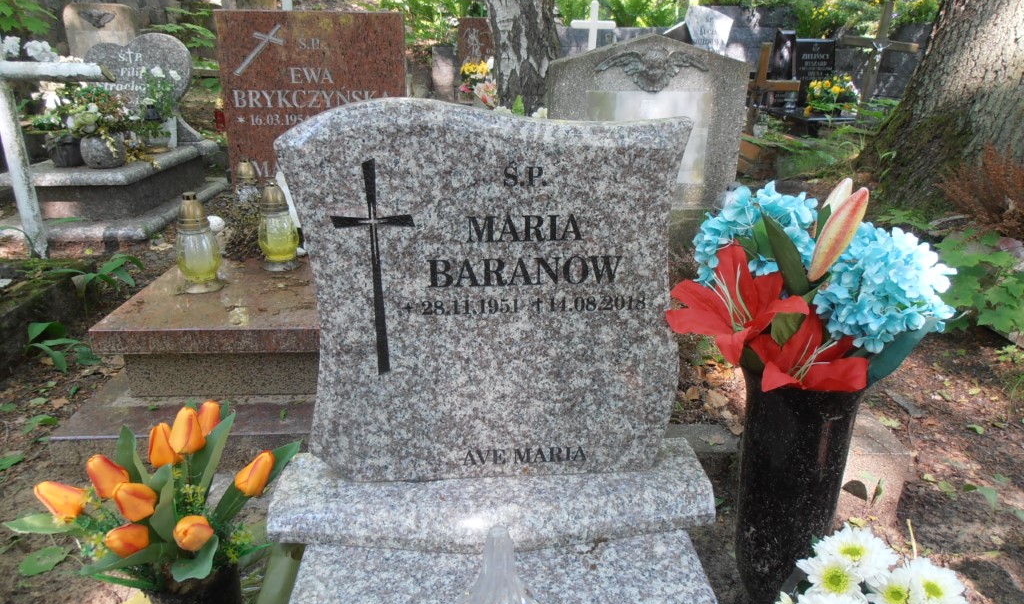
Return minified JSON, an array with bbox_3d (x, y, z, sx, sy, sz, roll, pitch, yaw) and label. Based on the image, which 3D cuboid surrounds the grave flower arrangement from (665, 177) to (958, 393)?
[{"bbox_3d":[0.352,-0.016,0.835,0.310,0.220,0.250,-2,18,-3],"label":"grave flower arrangement"}]

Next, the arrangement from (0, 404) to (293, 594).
[{"bbox_3d":[-0.453,0.250,0.895,0.335,0.225,0.270,-2,18,-3],"label":"arrangement"}]

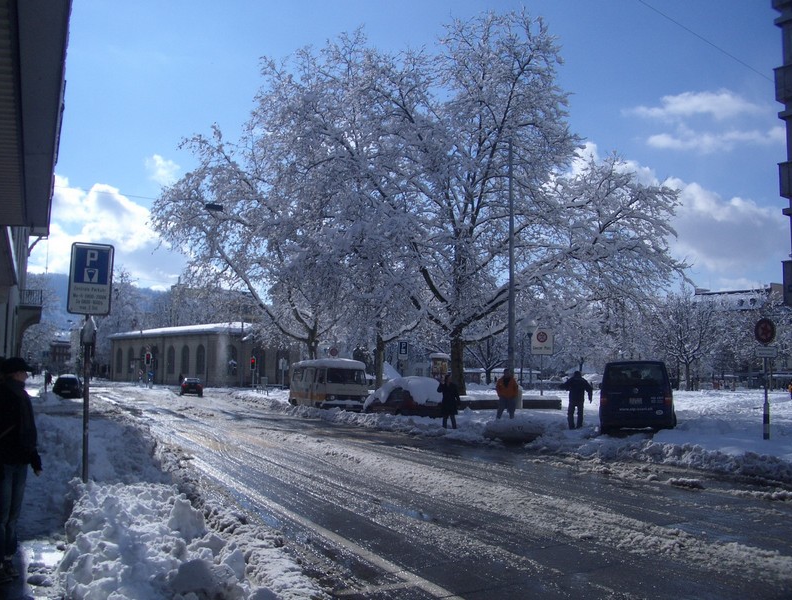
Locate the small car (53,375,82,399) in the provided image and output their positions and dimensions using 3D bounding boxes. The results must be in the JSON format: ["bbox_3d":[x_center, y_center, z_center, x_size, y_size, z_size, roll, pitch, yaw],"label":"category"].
[{"bbox_3d":[-23.600,6.190,58.600,1.780,1.620,4.400,2,-6,-18],"label":"small car"}]

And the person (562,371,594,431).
[{"bbox_3d":[5.333,2.959,23.900,0.880,1.720,0.500,-1,-5,10],"label":"person"}]

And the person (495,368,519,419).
[{"bbox_3d":[3.887,3.286,28.200,0.680,1.740,0.450,-1,-5,8],"label":"person"}]

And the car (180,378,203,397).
[{"bbox_3d":[-16.289,6.904,64.300,1.700,1.420,4.350,2,-6,-16],"label":"car"}]

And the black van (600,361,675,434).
[{"bbox_3d":[7.200,2.814,23.900,1.910,1.960,4.890,-2,-6,19],"label":"black van"}]

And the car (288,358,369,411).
[{"bbox_3d":[-3.160,3.990,37.700,2.020,2.200,4.900,3,-6,-25],"label":"car"}]

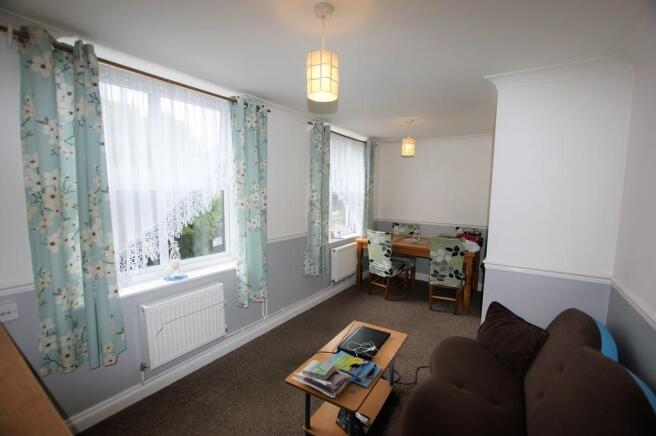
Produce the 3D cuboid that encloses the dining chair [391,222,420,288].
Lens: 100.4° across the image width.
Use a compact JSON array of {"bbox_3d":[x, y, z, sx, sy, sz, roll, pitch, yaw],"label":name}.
[{"bbox_3d":[1.200,0.580,4.466,0.435,0.942,0.465,5,8,36],"label":"dining chair"}]

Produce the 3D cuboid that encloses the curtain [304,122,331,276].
[{"bbox_3d":[-0.112,-0.184,3.227,0.105,1.808,0.412,5,8,36],"label":"curtain"}]

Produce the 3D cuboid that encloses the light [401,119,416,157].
[{"bbox_3d":[1.039,-1.025,3.510,0.162,0.468,0.162,5,8,36],"label":"light"}]

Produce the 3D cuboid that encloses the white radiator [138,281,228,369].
[{"bbox_3d":[-1.068,0.799,2.088,0.072,0.447,0.587,5,8,36],"label":"white radiator"}]

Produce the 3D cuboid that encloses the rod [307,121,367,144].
[{"bbox_3d":[0.246,-1.079,3.599,0.033,0.036,1.567,5,8,36],"label":"rod"}]

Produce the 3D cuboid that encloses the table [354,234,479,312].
[{"bbox_3d":[1.296,0.721,3.998,1.583,0.765,0.810,5,8,36],"label":"table"}]

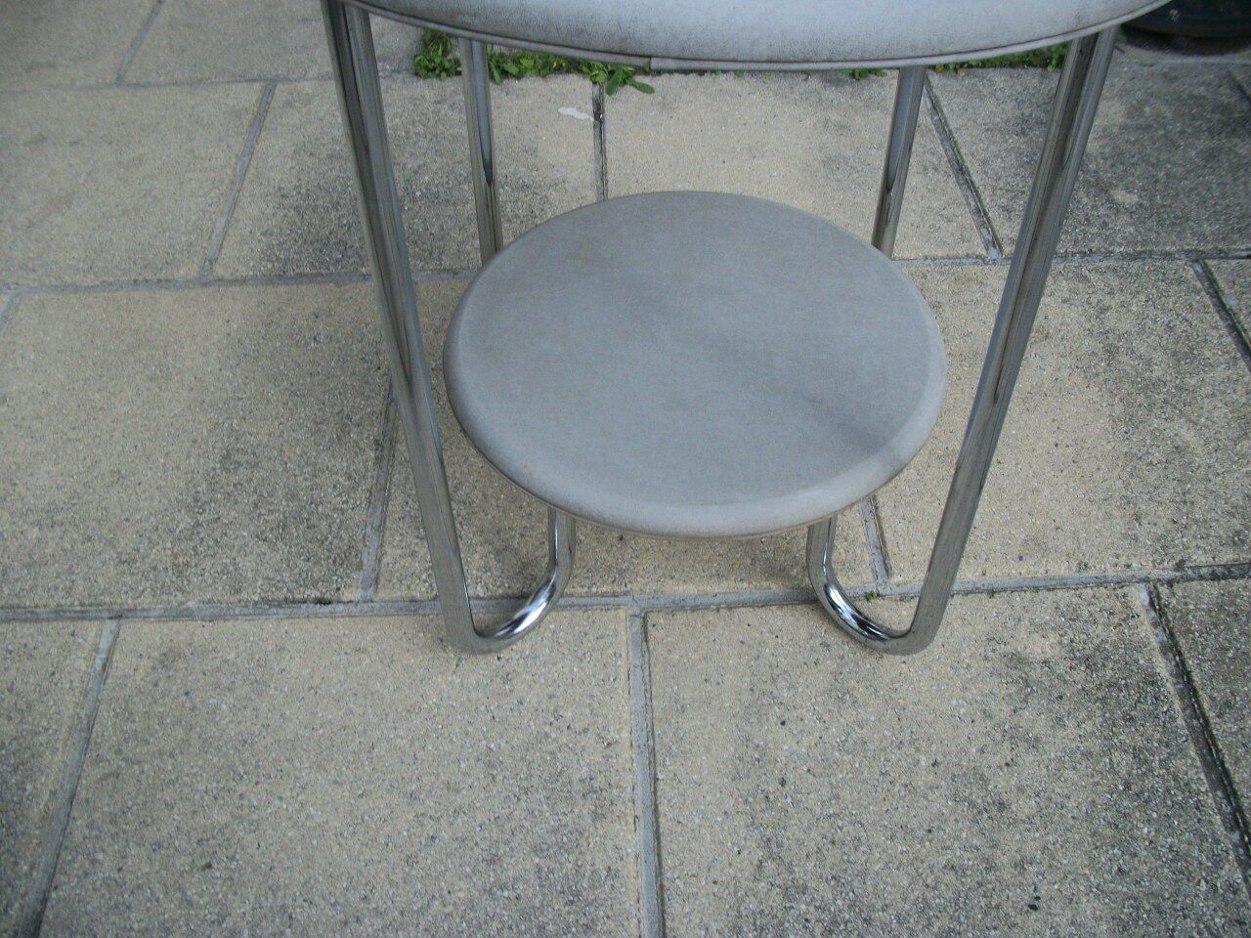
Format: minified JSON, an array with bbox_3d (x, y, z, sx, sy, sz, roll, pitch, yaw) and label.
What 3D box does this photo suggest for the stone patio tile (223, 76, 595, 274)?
[{"bbox_3d":[-0.264,-0.379,1.509,0.448,0.040,0.448,-2,48,-1],"label":"stone patio tile"}]

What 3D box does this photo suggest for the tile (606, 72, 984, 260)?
[{"bbox_3d":[0.198,-0.392,1.517,0.448,0.040,0.448,-2,48,-1],"label":"tile"}]

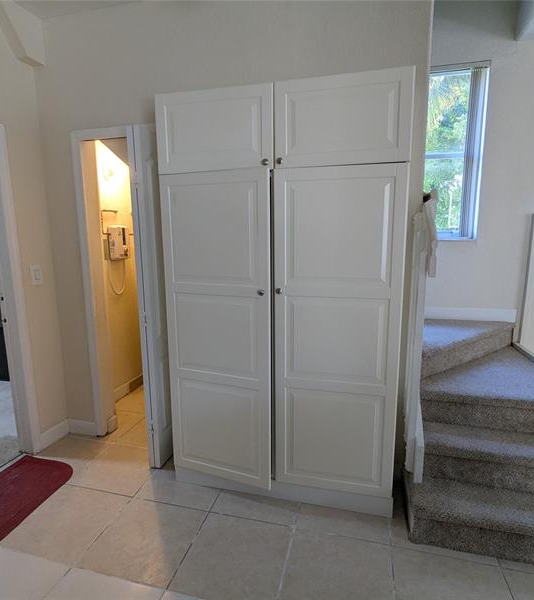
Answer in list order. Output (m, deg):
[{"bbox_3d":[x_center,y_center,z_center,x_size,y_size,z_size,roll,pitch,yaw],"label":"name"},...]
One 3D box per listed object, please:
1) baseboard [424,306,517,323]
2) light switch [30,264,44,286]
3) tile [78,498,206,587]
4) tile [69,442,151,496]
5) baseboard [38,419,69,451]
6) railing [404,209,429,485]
[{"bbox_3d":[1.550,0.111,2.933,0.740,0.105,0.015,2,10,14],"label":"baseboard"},{"bbox_3d":[-1.508,-0.161,2.429,0.010,0.122,0.080,2,10,14],"label":"light switch"},{"bbox_3d":[-0.582,1.153,1.790,0.453,0.010,0.453,2,10,14],"label":"tile"},{"bbox_3d":[-0.914,1.065,2.336,0.453,0.010,0.453,2,10,14],"label":"tile"},{"bbox_3d":[-1.495,0.957,2.622,0.015,0.112,0.215,2,10,14],"label":"baseboard"},{"bbox_3d":[0.783,0.245,1.907,0.080,1.360,0.270,2,10,14],"label":"railing"}]

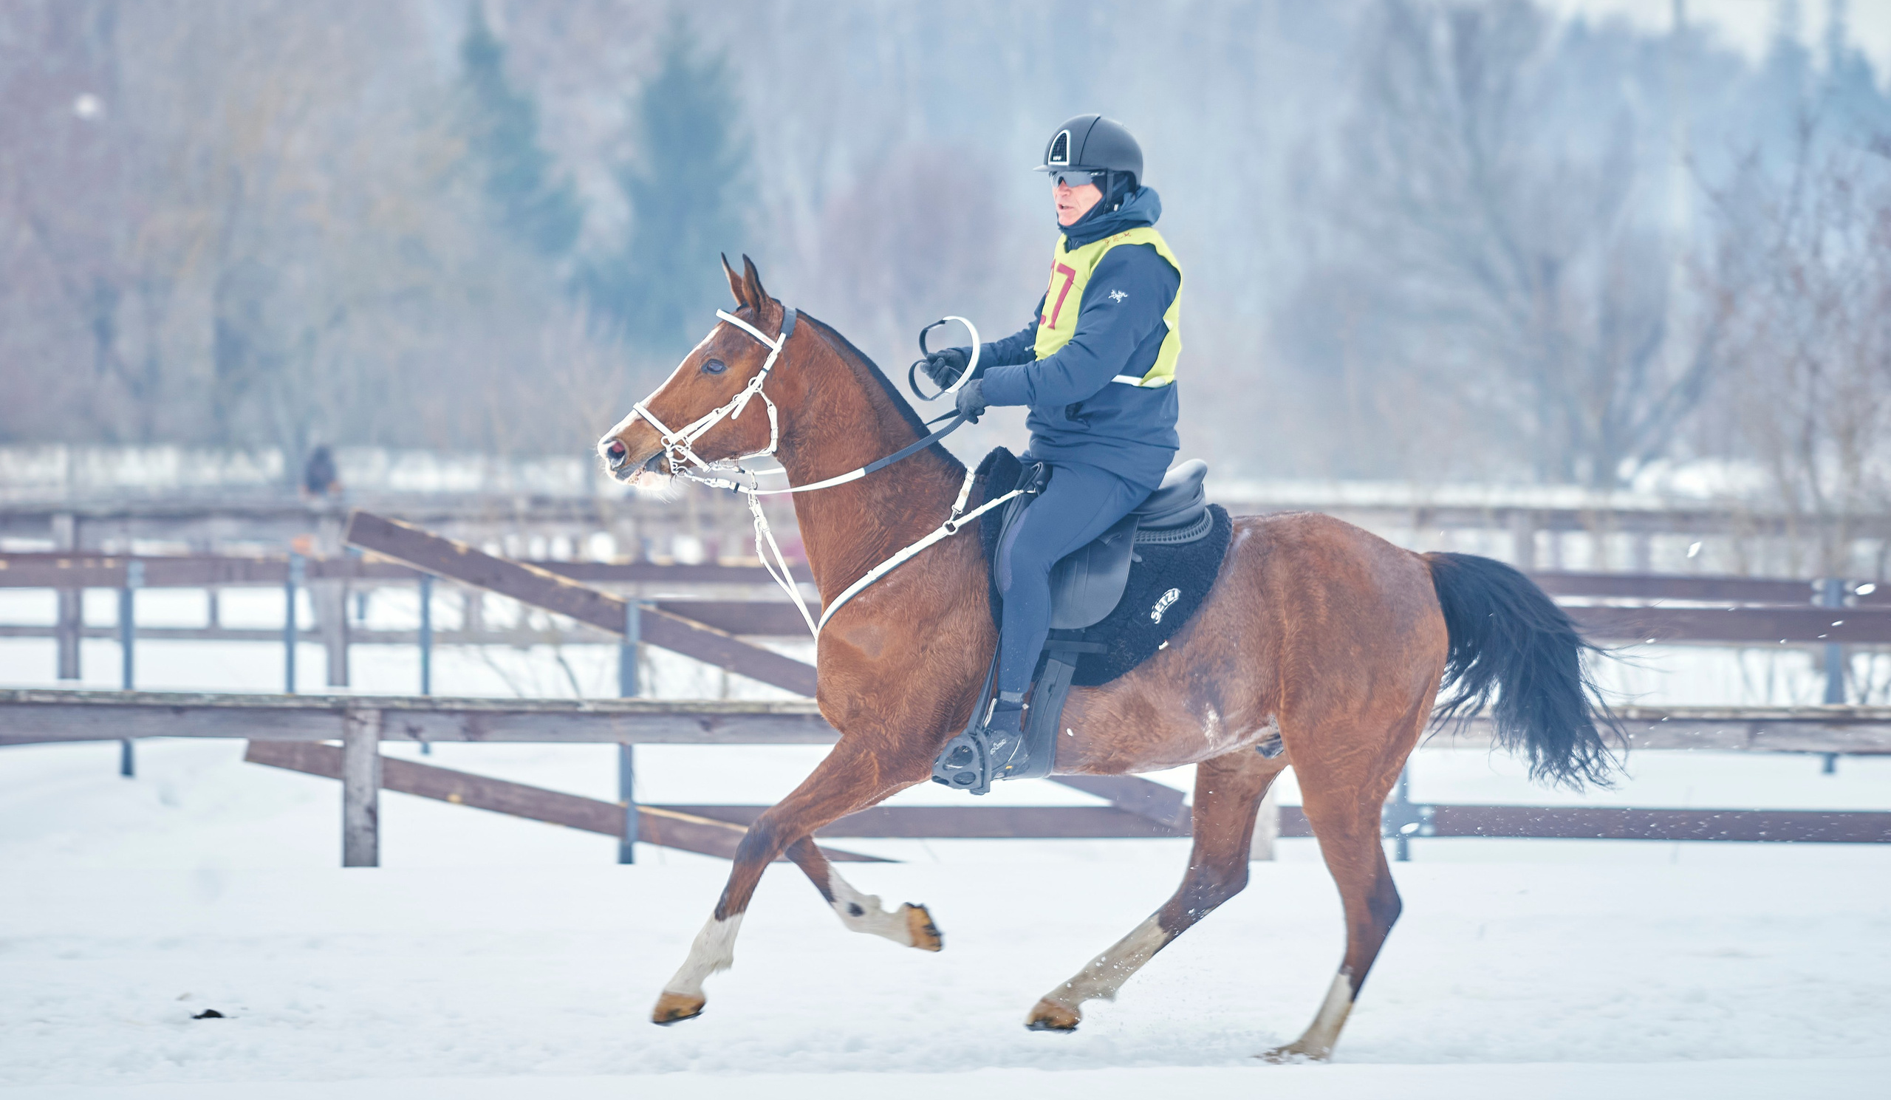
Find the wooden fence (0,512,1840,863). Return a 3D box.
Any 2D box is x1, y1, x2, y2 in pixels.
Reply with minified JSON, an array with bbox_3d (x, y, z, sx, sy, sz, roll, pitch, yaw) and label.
[{"bbox_3d":[0.002,0.456,35.500,7.000,1.200,0.400,0,1,0],"label":"wooden fence"}]

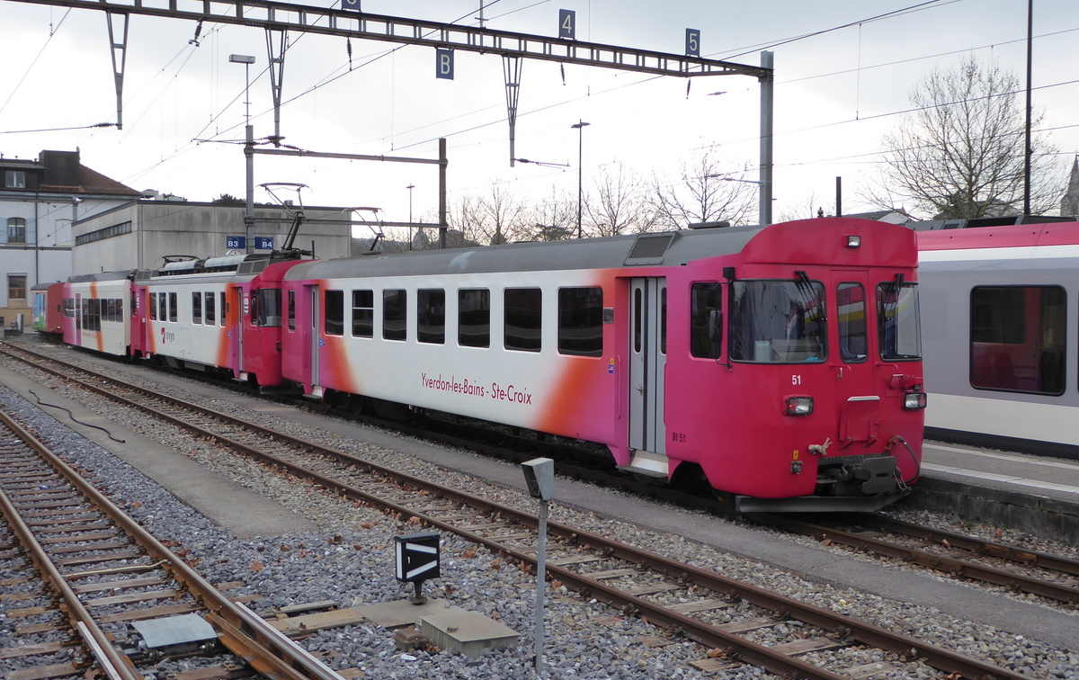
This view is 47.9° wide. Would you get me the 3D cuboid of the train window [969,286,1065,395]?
[{"bbox_3d":[6.562,-0.016,16.704,0.060,1.450,1.570,-1,2,-29],"label":"train window"}]

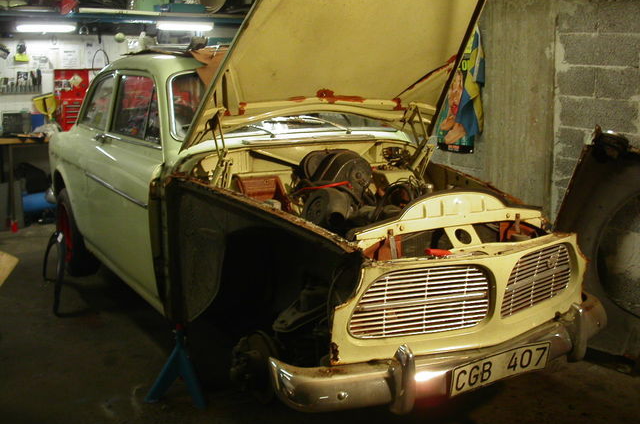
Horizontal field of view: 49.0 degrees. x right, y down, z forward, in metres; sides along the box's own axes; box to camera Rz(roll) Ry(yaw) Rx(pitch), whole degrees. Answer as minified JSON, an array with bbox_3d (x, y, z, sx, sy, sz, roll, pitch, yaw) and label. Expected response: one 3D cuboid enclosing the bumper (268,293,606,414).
[{"bbox_3d":[0.569,0.484,2.582,1.580,0.240,0.330,-5,13,-31],"label":"bumper"}]

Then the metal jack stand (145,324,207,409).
[{"bbox_3d":[-0.661,0.685,3.245,0.280,0.350,0.250,-2,14,-11],"label":"metal jack stand"}]

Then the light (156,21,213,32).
[{"bbox_3d":[-1.389,-1.901,7.200,0.570,0.100,0.100,-3,14,-15],"label":"light"}]

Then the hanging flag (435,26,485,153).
[{"bbox_3d":[1.019,-0.898,5.150,0.080,0.910,0.410,-9,17,-36],"label":"hanging flag"}]

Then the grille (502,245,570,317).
[{"bbox_3d":[0.831,0.255,2.678,0.520,0.235,0.060,-9,15,-43],"label":"grille"}]

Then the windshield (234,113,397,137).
[{"bbox_3d":[-0.175,-0.569,3.645,1.270,0.470,0.240,-5,-29,-31],"label":"windshield"}]

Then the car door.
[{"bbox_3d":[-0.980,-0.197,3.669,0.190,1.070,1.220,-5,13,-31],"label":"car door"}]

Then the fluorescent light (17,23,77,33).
[{"bbox_3d":[-2.686,-1.812,6.900,0.570,0.090,0.100,-3,14,-15],"label":"fluorescent light"}]

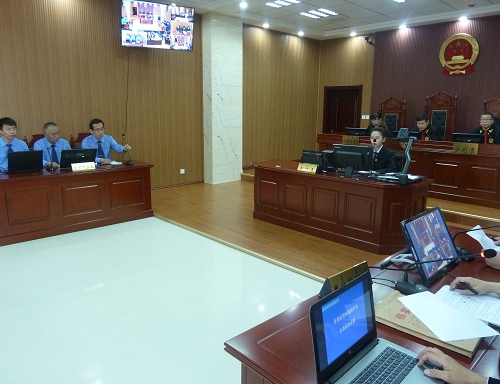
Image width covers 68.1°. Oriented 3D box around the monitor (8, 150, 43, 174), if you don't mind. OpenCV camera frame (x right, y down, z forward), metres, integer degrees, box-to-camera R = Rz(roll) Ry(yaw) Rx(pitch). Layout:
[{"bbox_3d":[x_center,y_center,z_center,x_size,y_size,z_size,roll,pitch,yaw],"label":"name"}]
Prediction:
[{"bbox_3d":[-2.886,-0.392,4.759,0.380,0.245,0.290,-6,14,-28],"label":"monitor"}]

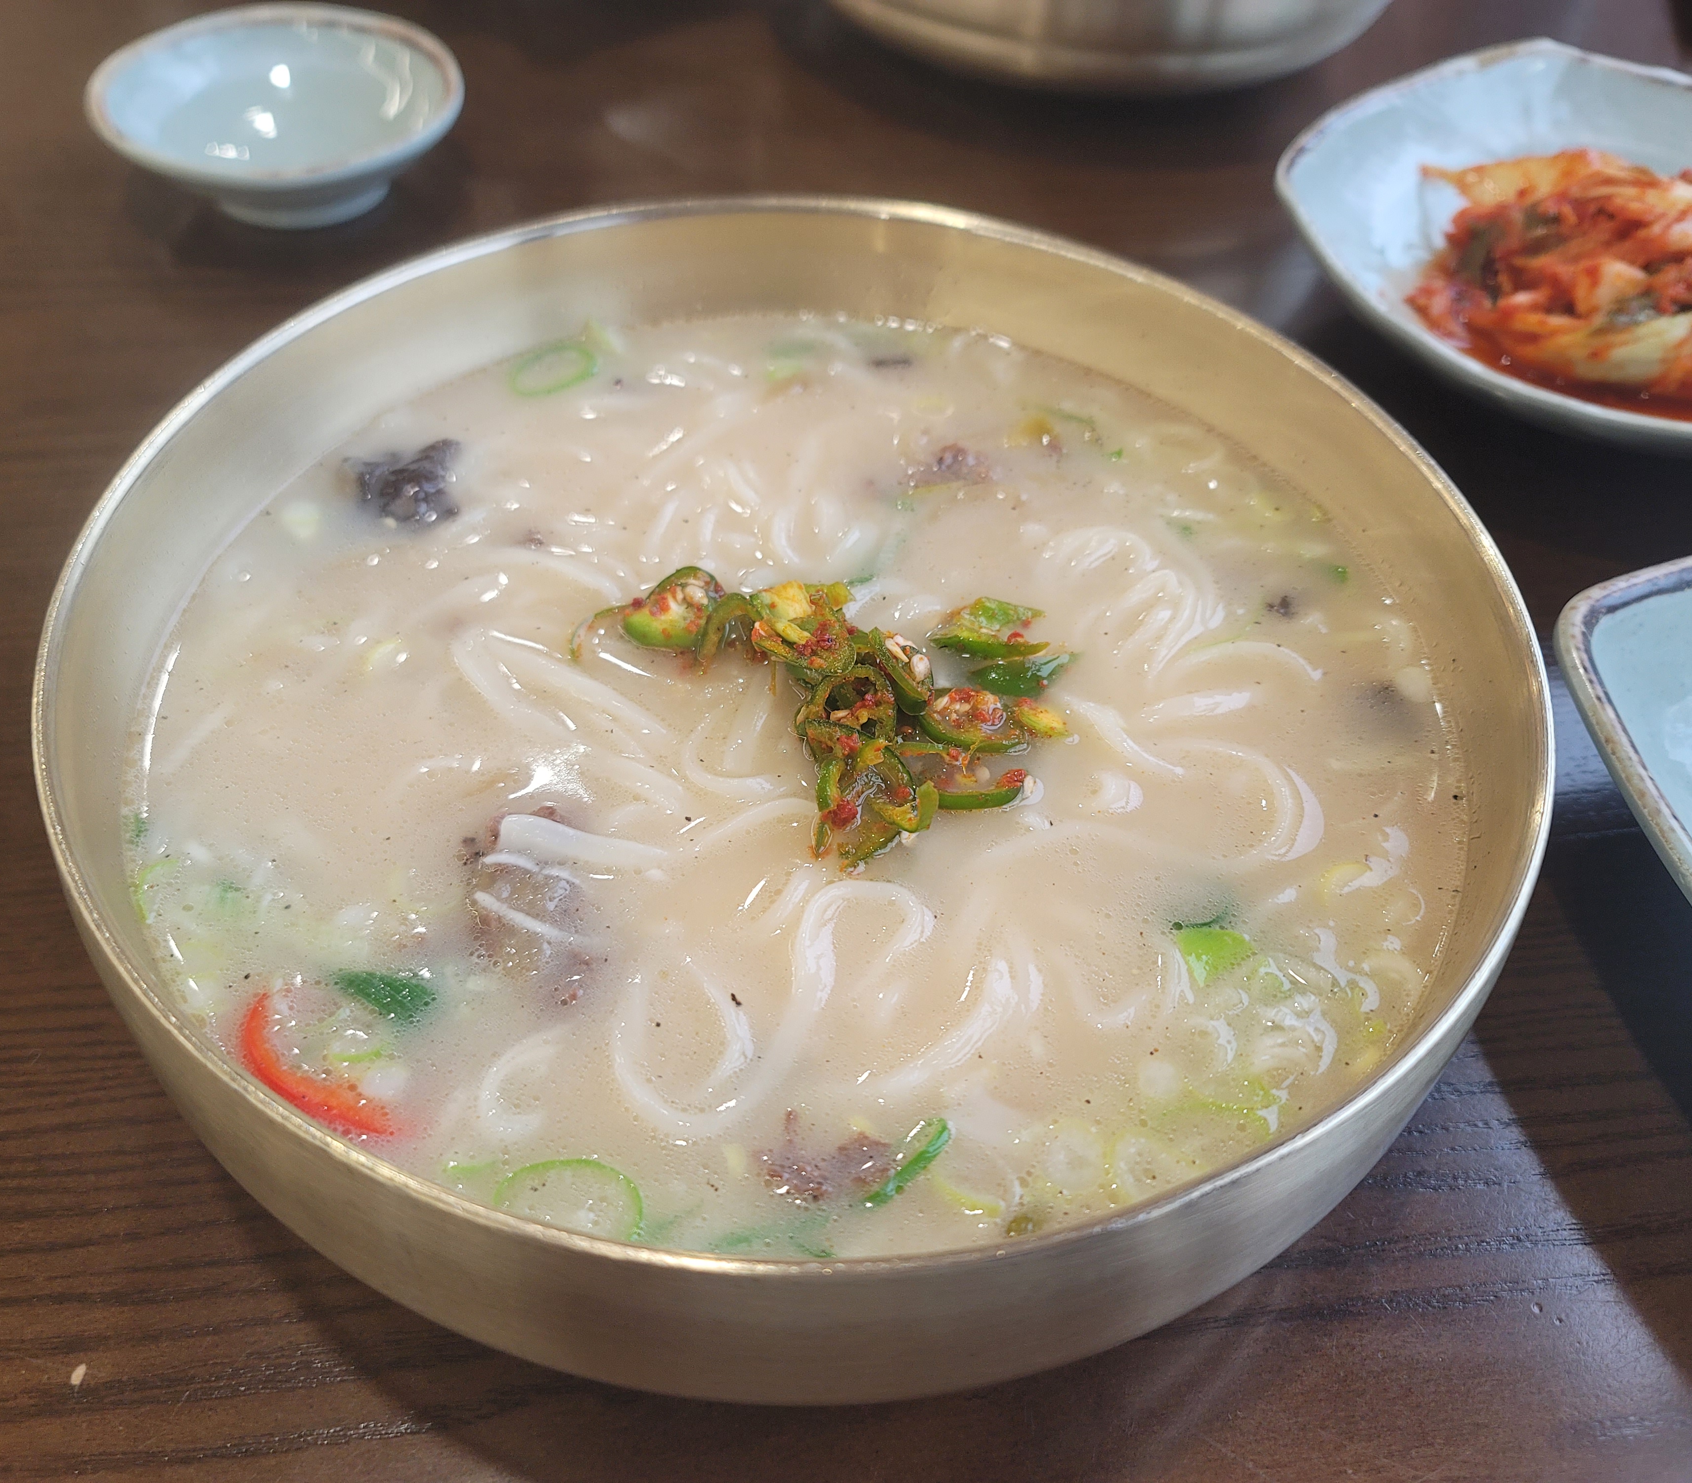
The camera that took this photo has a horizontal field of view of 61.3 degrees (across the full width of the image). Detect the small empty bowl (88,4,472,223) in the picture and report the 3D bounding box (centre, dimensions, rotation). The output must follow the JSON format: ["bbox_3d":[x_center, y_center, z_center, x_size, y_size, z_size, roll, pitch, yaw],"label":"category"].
[{"bbox_3d":[-0.150,-0.163,0.386,0.094,0.027,0.094,3,50,-3],"label":"small empty bowl"}]

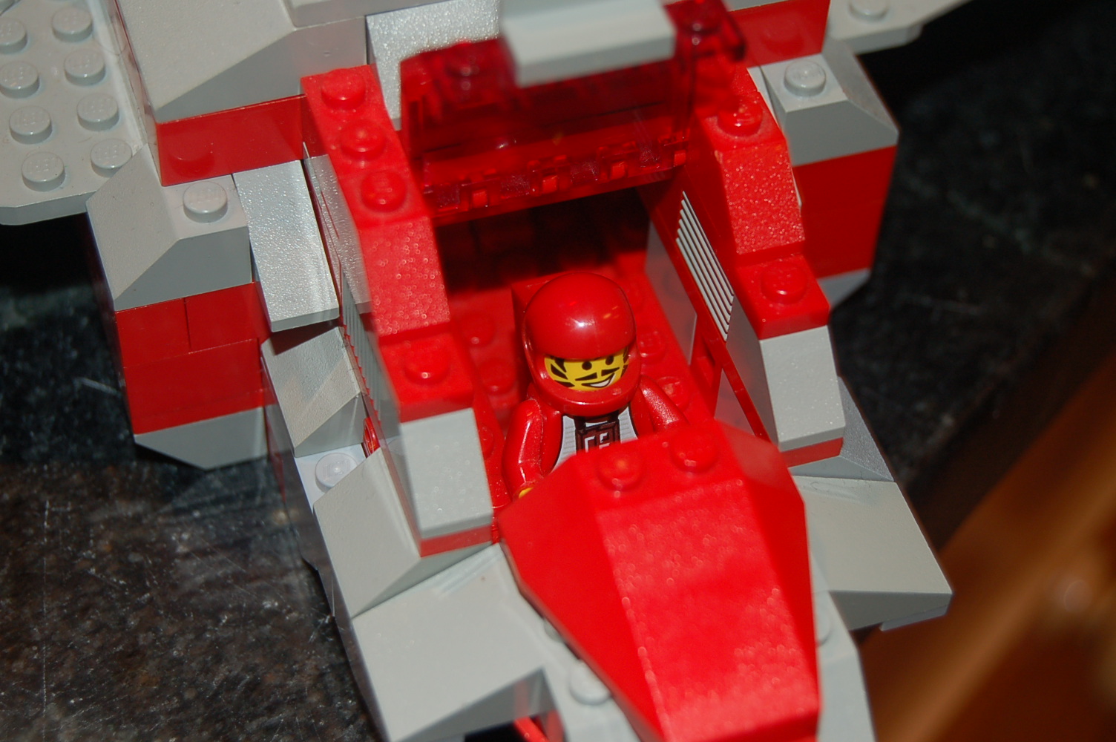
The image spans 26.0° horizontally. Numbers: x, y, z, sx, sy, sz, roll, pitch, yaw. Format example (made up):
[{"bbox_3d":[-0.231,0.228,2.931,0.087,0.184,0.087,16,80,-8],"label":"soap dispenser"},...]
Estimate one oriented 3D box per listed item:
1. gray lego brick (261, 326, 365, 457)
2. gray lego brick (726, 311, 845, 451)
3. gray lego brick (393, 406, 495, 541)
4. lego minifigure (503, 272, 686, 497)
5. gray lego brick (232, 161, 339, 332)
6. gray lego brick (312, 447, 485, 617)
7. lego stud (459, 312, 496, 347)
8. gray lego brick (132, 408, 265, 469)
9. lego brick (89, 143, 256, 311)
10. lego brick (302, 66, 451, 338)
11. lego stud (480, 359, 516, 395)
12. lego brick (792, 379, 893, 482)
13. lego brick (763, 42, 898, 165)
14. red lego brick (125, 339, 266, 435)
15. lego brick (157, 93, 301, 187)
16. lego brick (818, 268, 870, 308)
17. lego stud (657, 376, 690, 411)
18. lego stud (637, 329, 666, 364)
[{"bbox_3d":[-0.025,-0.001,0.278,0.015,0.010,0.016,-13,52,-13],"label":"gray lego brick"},{"bbox_3d":[0.025,-0.001,0.264,0.008,0.010,0.016,-13,52,-14],"label":"gray lego brick"},{"bbox_3d":[-0.013,0.008,0.255,0.008,0.010,0.015,-13,52,-13],"label":"gray lego brick"},{"bbox_3d":[0.003,0.005,0.273,0.021,0.031,0.021,-13,52,-14],"label":"lego minifigure"},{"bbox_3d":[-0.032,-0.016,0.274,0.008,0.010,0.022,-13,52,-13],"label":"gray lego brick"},{"bbox_3d":[-0.017,0.017,0.263,0.016,0.010,0.016,-13,52,-14],"label":"gray lego brick"},{"bbox_3d":[-0.010,-0.005,0.301,0.005,0.002,0.005,1,50,-2],"label":"lego stud"},{"bbox_3d":[-0.046,0.003,0.299,0.016,0.010,0.016,-13,52,-13],"label":"gray lego brick"},{"bbox_3d":[-0.044,-0.018,0.273,0.016,0.011,0.016,-13,52,-14],"label":"lego brick"},{"bbox_3d":[-0.020,-0.019,0.259,0.008,0.011,0.032,-13,52,-14],"label":"lego brick"},{"bbox_3d":[-0.008,0.000,0.296,0.005,0.002,0.005,1,50,-2],"label":"lego stud"},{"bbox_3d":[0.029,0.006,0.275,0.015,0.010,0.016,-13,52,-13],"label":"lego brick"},{"bbox_3d":[0.031,-0.035,0.292,0.016,0.011,0.016,-13,52,-14],"label":"lego brick"},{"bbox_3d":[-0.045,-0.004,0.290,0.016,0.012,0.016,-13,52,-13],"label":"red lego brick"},{"bbox_3d":[-0.038,-0.028,0.271,0.016,0.010,0.008,-13,52,-14],"label":"lego brick"},{"bbox_3d":[0.030,-0.014,0.317,0.016,0.010,0.016,-13,52,-13],"label":"lego brick"},{"bbox_3d":[0.013,0.003,0.282,0.005,0.002,0.005,2,50,-2],"label":"lego stud"},{"bbox_3d":[0.011,-0.003,0.287,0.005,0.002,0.005,2,50,-2],"label":"lego stud"}]

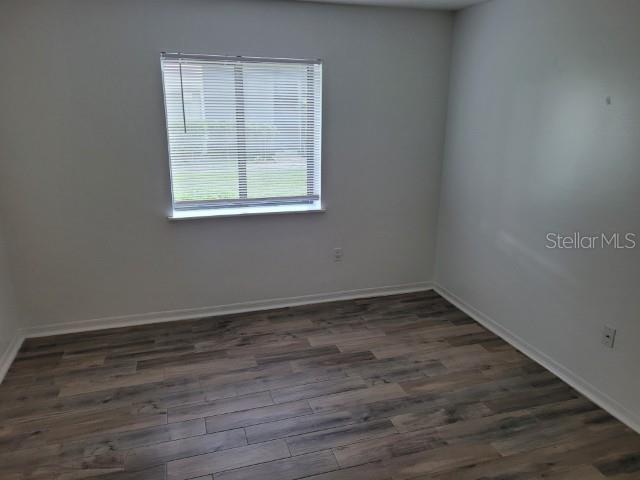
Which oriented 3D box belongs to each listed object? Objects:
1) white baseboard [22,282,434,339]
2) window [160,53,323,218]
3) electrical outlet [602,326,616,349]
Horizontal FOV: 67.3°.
[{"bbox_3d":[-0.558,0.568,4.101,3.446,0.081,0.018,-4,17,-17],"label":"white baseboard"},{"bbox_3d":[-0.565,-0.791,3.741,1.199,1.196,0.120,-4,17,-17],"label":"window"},{"bbox_3d":[1.657,0.560,2.768,0.012,0.116,0.074,-4,17,-17],"label":"electrical outlet"}]

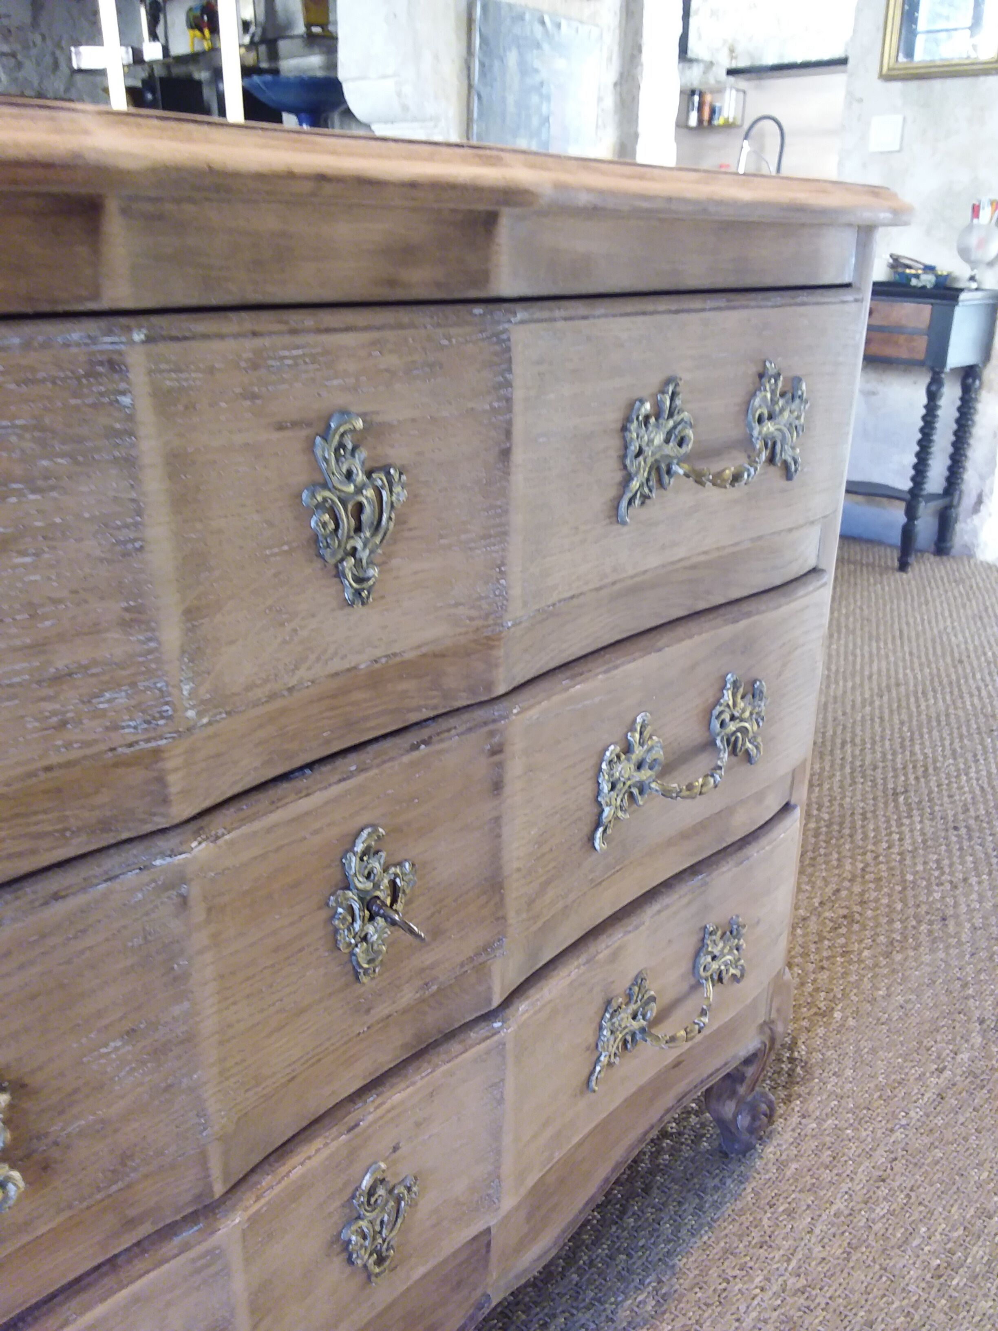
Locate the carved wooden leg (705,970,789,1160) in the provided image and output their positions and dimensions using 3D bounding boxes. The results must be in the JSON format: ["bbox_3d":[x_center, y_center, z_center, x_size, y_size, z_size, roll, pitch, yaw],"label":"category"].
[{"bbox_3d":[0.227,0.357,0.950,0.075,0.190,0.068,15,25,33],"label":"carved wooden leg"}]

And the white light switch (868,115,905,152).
[{"bbox_3d":[1.015,-1.395,2.720,0.083,0.083,0.012,17,27,38],"label":"white light switch"}]

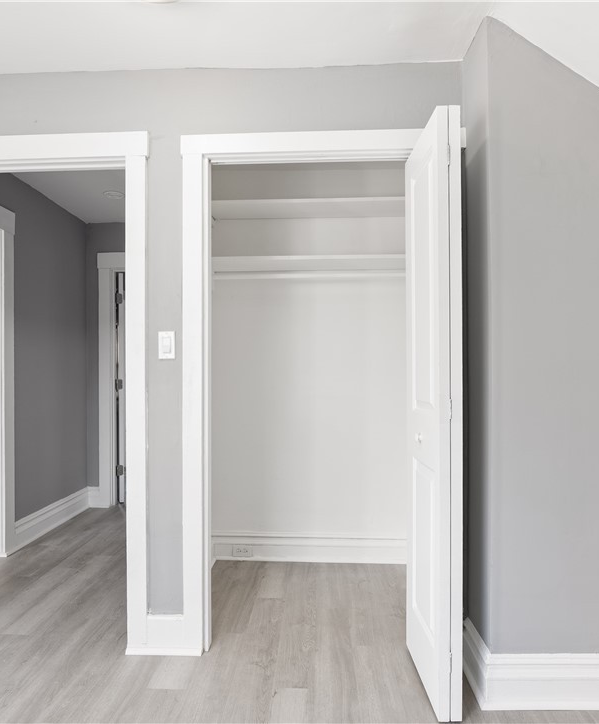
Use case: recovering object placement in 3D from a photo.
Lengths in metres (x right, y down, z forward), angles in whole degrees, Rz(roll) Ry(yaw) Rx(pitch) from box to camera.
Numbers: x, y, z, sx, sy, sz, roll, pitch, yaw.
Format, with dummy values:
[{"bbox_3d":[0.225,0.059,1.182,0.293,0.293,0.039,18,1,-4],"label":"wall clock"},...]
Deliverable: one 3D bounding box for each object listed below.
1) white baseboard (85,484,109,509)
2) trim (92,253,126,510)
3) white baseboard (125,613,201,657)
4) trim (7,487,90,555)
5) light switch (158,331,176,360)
[{"bbox_3d":[-1.718,1.157,4.120,0.195,0.178,0.035,0,0,2],"label":"white baseboard"},{"bbox_3d":[-1.270,0.165,4.160,0.900,2.180,0.130,0,0,2],"label":"trim"},{"bbox_3d":[-0.553,1.113,1.975,0.305,0.160,0.035,0,0,2],"label":"white baseboard"},{"bbox_3d":[-1.825,1.157,3.580,0.035,0.178,1.060,0,0,2],"label":"trim"},{"bbox_3d":[-0.544,-0.067,1.980,0.071,0.117,0.014,0,0,2],"label":"light switch"}]

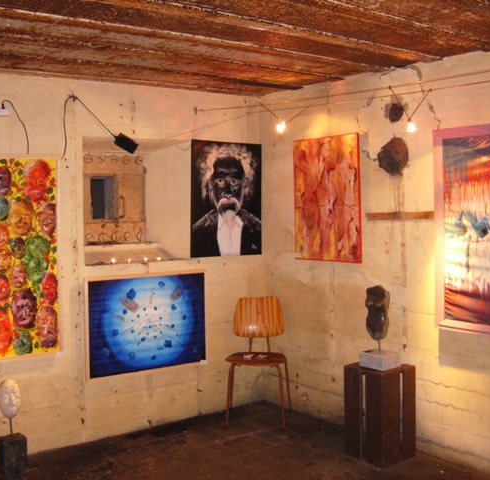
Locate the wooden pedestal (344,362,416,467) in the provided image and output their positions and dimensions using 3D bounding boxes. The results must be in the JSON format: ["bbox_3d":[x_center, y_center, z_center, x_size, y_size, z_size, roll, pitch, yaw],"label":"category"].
[{"bbox_3d":[0.774,0.983,3.819,0.283,0.520,0.283,-3,3,-39],"label":"wooden pedestal"}]

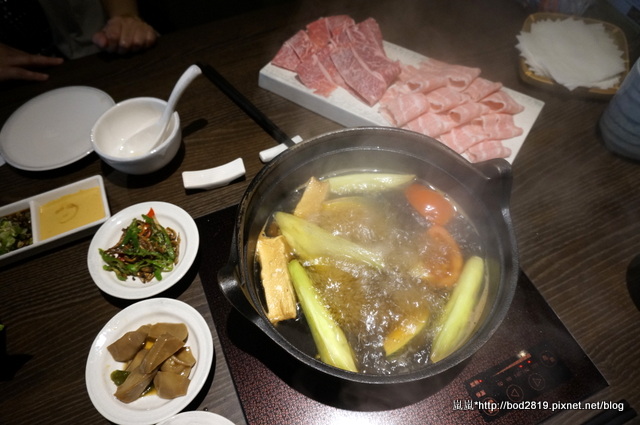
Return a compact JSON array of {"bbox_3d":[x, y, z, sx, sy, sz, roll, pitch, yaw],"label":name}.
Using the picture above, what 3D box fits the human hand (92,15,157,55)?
[{"bbox_3d":[-0.302,-0.274,0.658,0.088,0.050,0.075,-23,60,-12],"label":"human hand"}]

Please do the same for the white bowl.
[{"bbox_3d":[-0.225,-0.090,0.544,0.105,0.052,0.105,-1,58,1],"label":"white bowl"}]

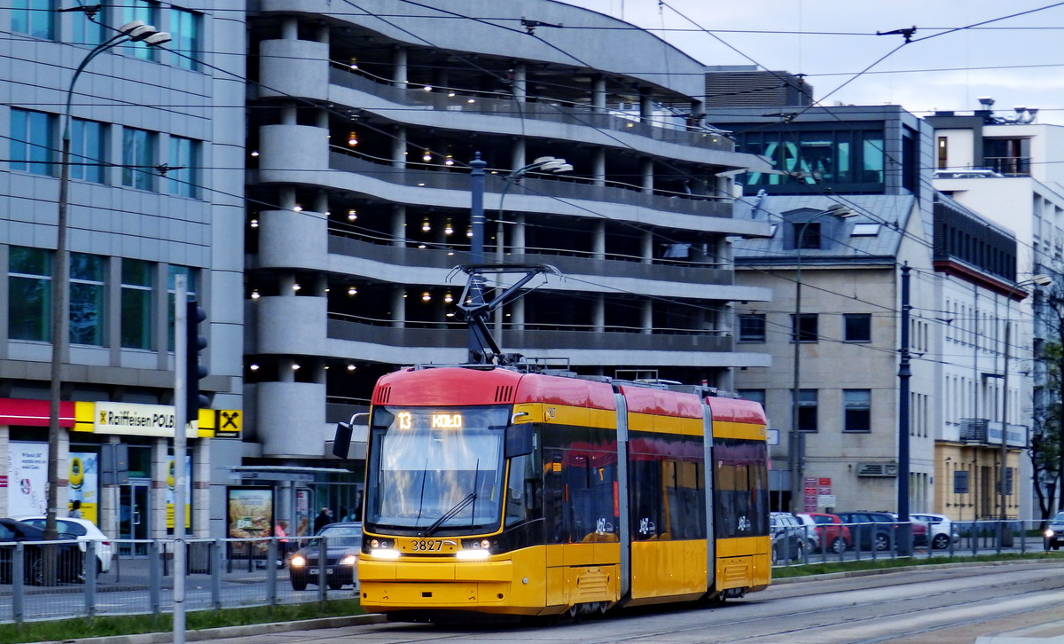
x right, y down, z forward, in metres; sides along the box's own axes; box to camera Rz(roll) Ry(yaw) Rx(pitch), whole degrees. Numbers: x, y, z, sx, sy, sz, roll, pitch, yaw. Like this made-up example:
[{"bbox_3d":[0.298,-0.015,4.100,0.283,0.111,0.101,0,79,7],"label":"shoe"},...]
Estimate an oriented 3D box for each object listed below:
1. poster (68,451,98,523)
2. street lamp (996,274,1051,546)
[{"bbox_3d":[-11.738,4.385,104.409,0.060,1.950,1.450,-1,-3,25],"label":"poster"},{"bbox_3d":[21.874,3.907,176.669,2.250,12.058,0.900,-1,-3,20],"label":"street lamp"}]

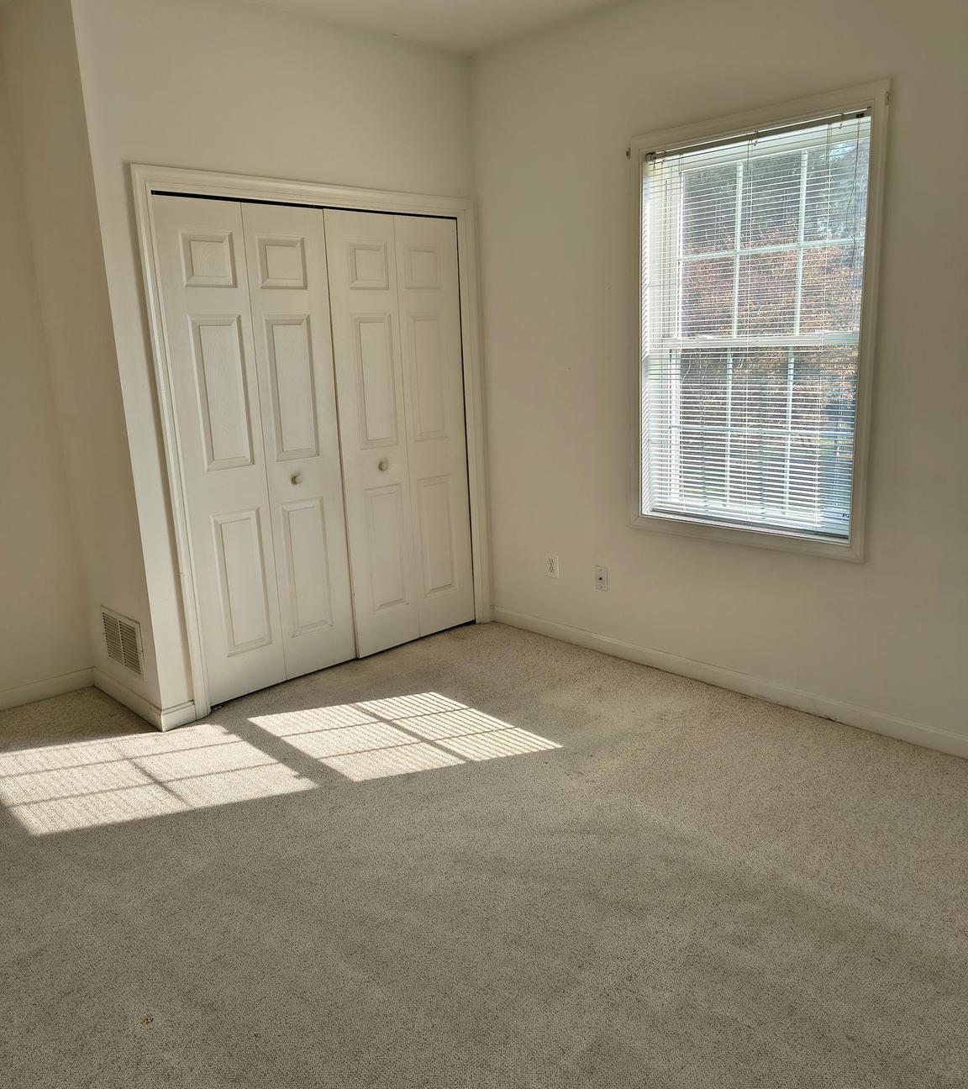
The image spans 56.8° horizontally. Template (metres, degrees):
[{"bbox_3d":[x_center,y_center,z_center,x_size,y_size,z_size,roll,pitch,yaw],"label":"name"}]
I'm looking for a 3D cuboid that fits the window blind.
[{"bbox_3d":[1.010,-0.801,3.474,0.038,1.481,0.936,-14,17,-42],"label":"window blind"}]

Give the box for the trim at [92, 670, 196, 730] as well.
[{"bbox_3d":[-1.491,0.644,3.893,0.143,0.091,0.731,-14,17,-42],"label":"trim"}]

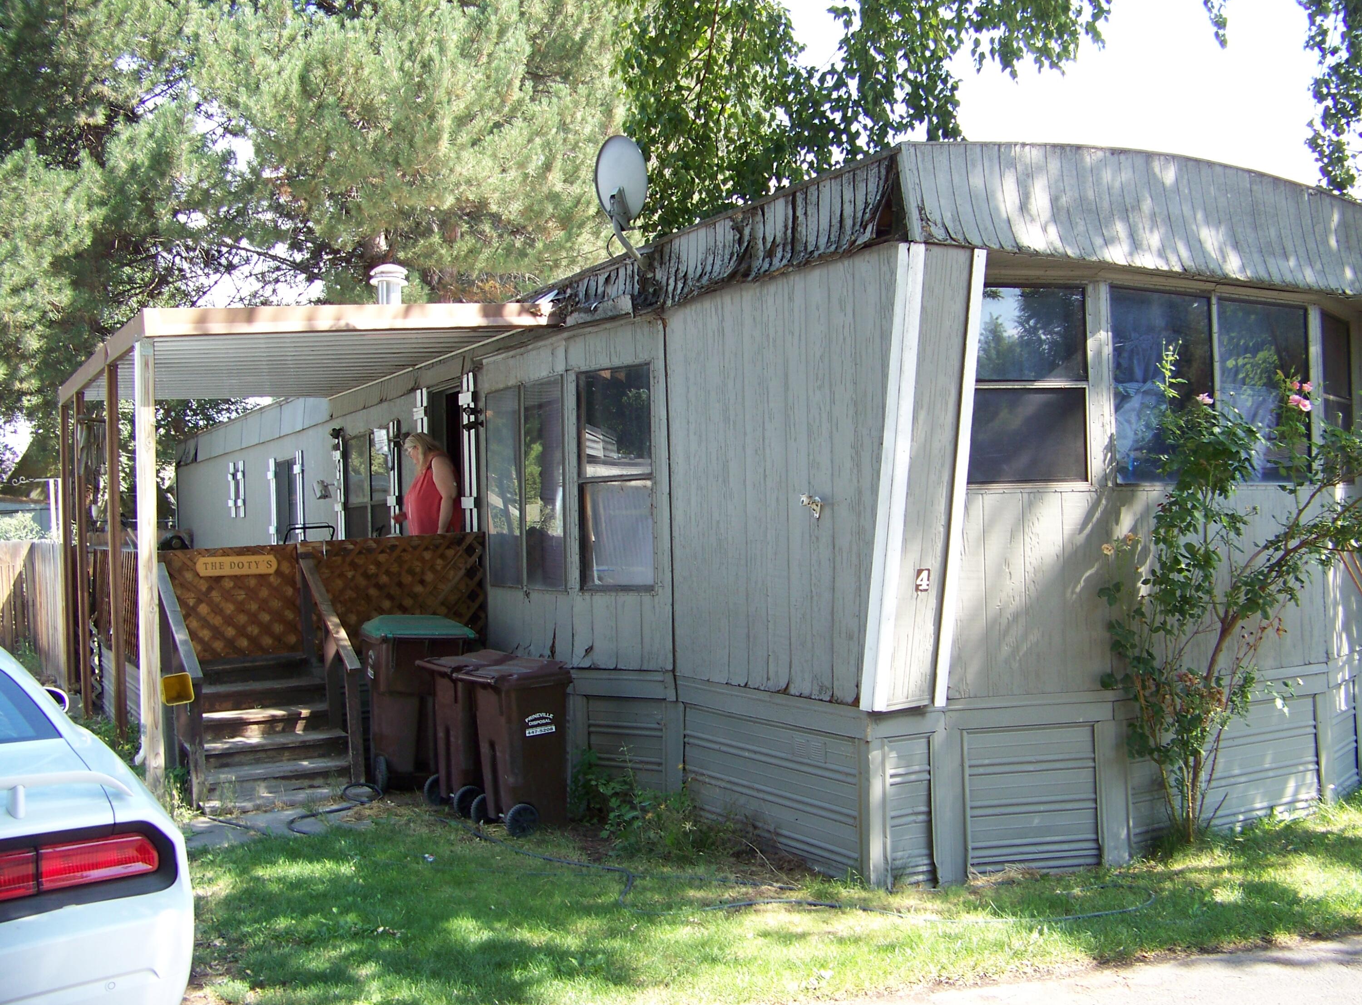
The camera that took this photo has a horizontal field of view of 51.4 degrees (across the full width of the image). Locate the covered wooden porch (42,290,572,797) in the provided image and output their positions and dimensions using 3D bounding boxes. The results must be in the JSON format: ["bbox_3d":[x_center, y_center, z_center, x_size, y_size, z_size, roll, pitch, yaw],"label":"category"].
[{"bbox_3d":[-3.370,0.294,11.578,2.686,3.146,5.564,-1,-1,-29],"label":"covered wooden porch"}]

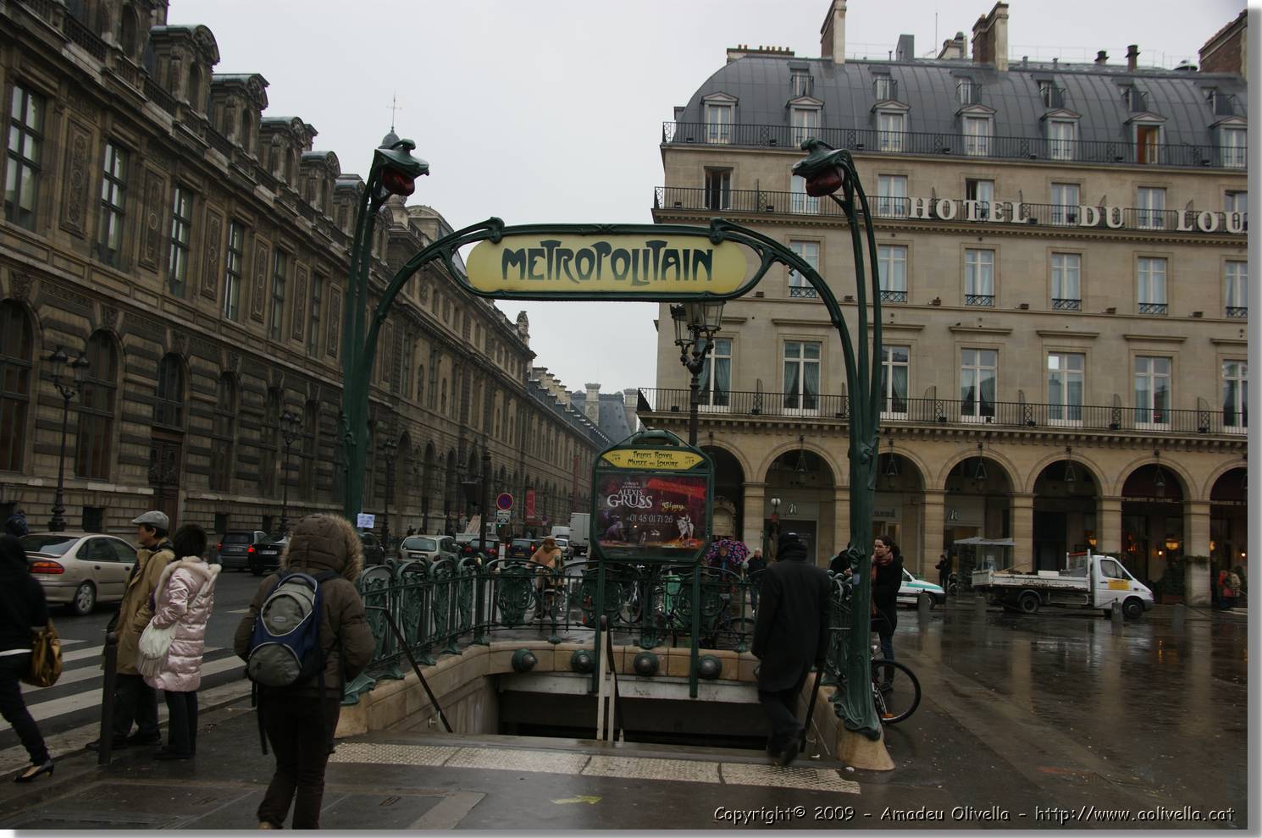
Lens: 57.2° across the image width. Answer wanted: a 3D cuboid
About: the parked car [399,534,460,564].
[{"bbox_3d":[-7.799,5.274,44.966,1.650,1.450,3.900,2,-6,5],"label":"parked car"}]

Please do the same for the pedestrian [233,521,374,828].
[{"bbox_3d":[-1.642,1.295,5.892,0.640,1.680,0.520,2,-6,6],"label":"pedestrian"}]

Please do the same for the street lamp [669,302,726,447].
[{"bbox_3d":[1.137,0.720,21.041,1.050,6.250,1.050,2,-6,0],"label":"street lamp"}]

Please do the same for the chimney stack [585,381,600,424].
[{"bbox_3d":[-11.458,-4.261,350.000,4.600,13.500,3.200,2,-6,5],"label":"chimney stack"}]

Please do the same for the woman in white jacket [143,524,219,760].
[{"bbox_3d":[-3.061,1.498,7.876,0.430,1.570,0.450,1,-6,12],"label":"woman in white jacket"}]

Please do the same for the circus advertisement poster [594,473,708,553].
[{"bbox_3d":[0.241,1.115,13.860,1.320,0.930,0.060,2,-6,5],"label":"circus advertisement poster"}]

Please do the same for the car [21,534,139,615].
[{"bbox_3d":[-10.380,2.860,21.750,1.760,1.430,4.500,2,-6,3],"label":"car"}]

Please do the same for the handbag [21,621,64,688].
[{"bbox_3d":[-3.730,1.502,7.350,0.290,0.400,0.170,5,-6,-25],"label":"handbag"}]

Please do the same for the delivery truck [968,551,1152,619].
[{"bbox_3d":[15.458,5.899,41.678,5.850,2.380,2.050,2,-6,0],"label":"delivery truck"}]

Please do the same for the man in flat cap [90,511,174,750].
[{"bbox_3d":[-3.651,1.549,8.575,0.520,1.720,0.480,2,-6,-2],"label":"man in flat cap"}]

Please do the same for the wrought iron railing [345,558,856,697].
[{"bbox_3d":[-0.092,1.963,11.311,4.000,1.020,4.900,2,-6,5],"label":"wrought iron railing"}]

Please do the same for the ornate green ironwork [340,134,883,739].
[{"bbox_3d":[-0.120,0.003,8.996,4.000,4.420,0.900,2,-6,6],"label":"ornate green ironwork"}]

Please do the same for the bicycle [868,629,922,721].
[{"bbox_3d":[2.398,2.516,11.801,0.580,1.030,1.680,3,-6,-10],"label":"bicycle"}]

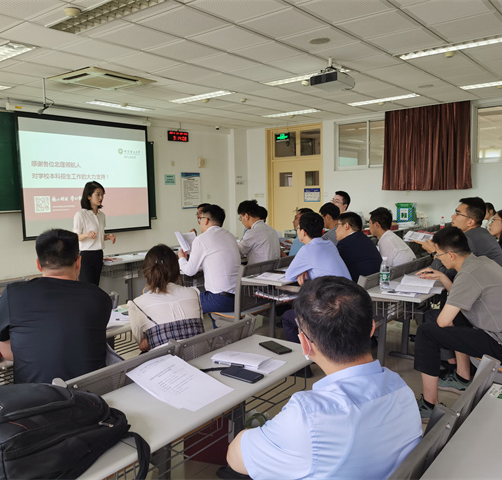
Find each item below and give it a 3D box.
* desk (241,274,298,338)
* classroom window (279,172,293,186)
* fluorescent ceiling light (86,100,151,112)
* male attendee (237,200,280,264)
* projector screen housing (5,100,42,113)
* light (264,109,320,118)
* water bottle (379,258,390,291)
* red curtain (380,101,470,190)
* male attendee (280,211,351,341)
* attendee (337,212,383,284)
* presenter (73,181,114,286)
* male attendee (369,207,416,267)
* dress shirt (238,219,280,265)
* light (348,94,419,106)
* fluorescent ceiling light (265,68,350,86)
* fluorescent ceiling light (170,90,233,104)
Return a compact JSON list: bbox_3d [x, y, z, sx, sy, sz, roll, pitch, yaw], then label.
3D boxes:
[{"bbox_3d":[0.405,0.657,4.271,0.450,0.750,1.030,3,7,38],"label":"desk"},{"bbox_3d":[0.753,-1.279,10.602,0.335,0.300,0.050,3,7,38],"label":"classroom window"},{"bbox_3d":[-2.147,-2.234,8.262,0.300,0.080,1.200,3,7,38],"label":"fluorescent ceiling light"},{"bbox_3d":[0.035,0.303,4.826,0.720,1.370,0.500,3,7,38],"label":"male attendee"},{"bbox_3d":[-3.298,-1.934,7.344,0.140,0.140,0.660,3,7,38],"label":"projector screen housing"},{"bbox_3d":[0.757,-2.353,9.284,1.200,0.080,0.300,3,7,38],"label":"light"},{"bbox_3d":[0.929,0.230,3.462,0.066,0.225,0.066,3,7,38],"label":"water bottle"},{"bbox_3d":[3.061,-1.607,8.764,1.580,1.430,0.130,3,7,38],"label":"red curtain"},{"bbox_3d":[0.550,0.437,4.061,0.700,1.330,0.500,3,7,38],"label":"male attendee"},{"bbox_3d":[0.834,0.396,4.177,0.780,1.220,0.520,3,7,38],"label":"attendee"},{"bbox_3d":[-1.451,0.268,4.706,0.360,1.650,0.430,2,7,34],"label":"presenter"},{"bbox_3d":[1.381,0.334,4.902,0.680,1.330,0.500,3,7,38],"label":"male attendee"},{"bbox_3d":[0.170,0.096,4.704,0.440,0.560,0.480,3,7,38],"label":"dress shirt"},{"bbox_3d":[2.112,-2.269,8.034,1.180,0.080,0.280,3,7,38],"label":"light"},{"bbox_3d":[0.686,-2.116,6.445,1.200,0.080,0.300,3,7,38],"label":"fluorescent ceiling light"},{"bbox_3d":[-0.710,-2.139,7.448,1.200,0.080,0.300,3,7,38],"label":"fluorescent ceiling light"}]

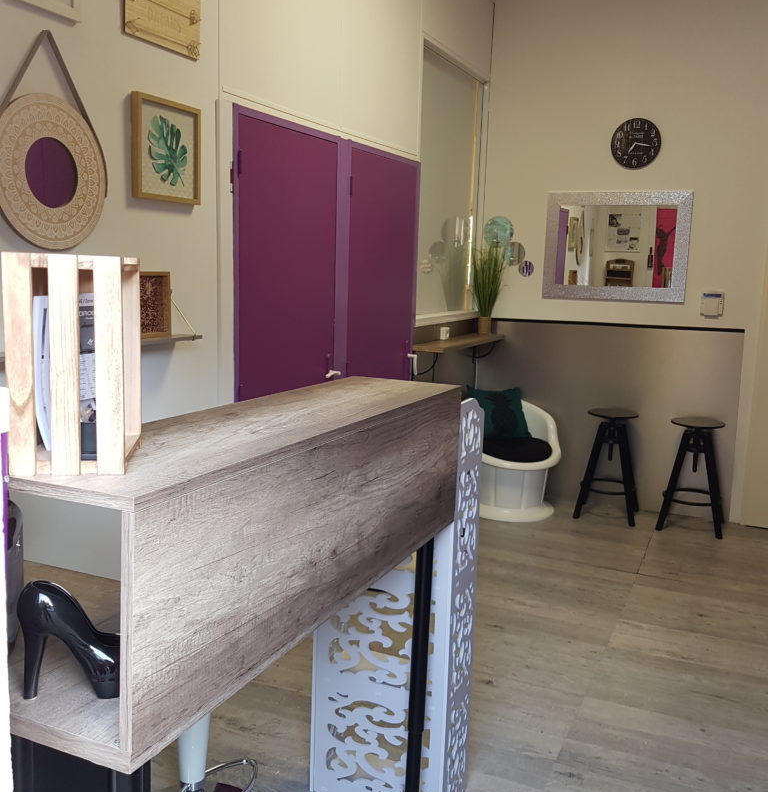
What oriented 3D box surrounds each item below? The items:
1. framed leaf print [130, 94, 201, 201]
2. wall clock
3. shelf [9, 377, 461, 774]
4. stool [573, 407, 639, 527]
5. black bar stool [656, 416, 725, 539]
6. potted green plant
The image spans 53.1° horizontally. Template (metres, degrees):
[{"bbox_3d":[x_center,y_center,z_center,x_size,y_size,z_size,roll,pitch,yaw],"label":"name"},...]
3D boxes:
[{"bbox_3d":[-0.723,-0.818,2.566,0.035,0.329,0.290,7,11,26],"label":"framed leaf print"},{"bbox_3d":[1.578,-1.592,4.842,0.305,0.304,0.035,7,11,26],"label":"wall clock"},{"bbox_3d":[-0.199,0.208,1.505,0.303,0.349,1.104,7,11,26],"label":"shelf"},{"bbox_3d":[1.449,0.430,4.947,0.340,0.690,0.340,7,11,26],"label":"stool"},{"bbox_3d":[1.919,0.484,4.750,0.340,0.682,0.340,7,11,26],"label":"black bar stool"},{"bbox_3d":[0.698,-0.738,5.240,0.194,0.625,0.200,7,11,26],"label":"potted green plant"}]

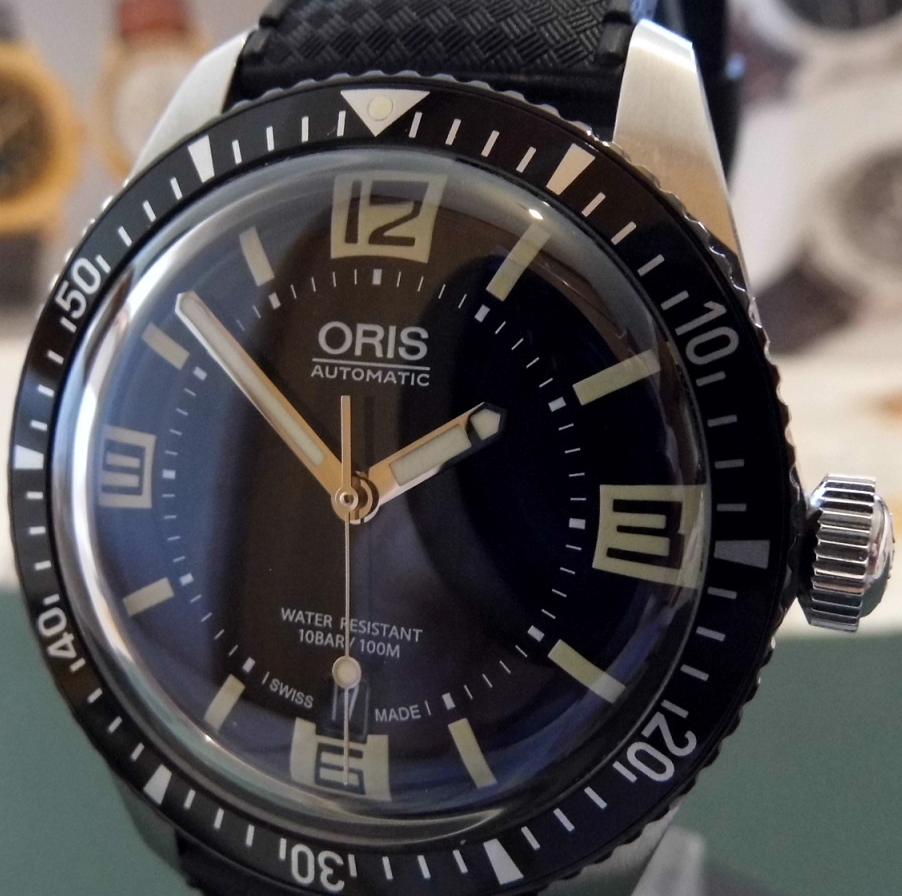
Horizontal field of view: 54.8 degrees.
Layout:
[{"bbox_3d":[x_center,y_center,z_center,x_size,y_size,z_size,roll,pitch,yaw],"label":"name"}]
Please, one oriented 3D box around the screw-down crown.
[{"bbox_3d":[0.018,0.005,0.040,0.004,0.007,0.007,7,4,18],"label":"screw-down crown"}]

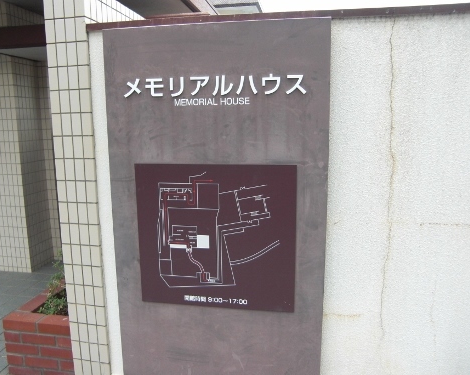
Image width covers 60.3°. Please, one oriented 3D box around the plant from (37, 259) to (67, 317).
[{"bbox_3d":[-1.099,0.601,2.538,0.260,0.310,0.290,1,10,10],"label":"plant"}]

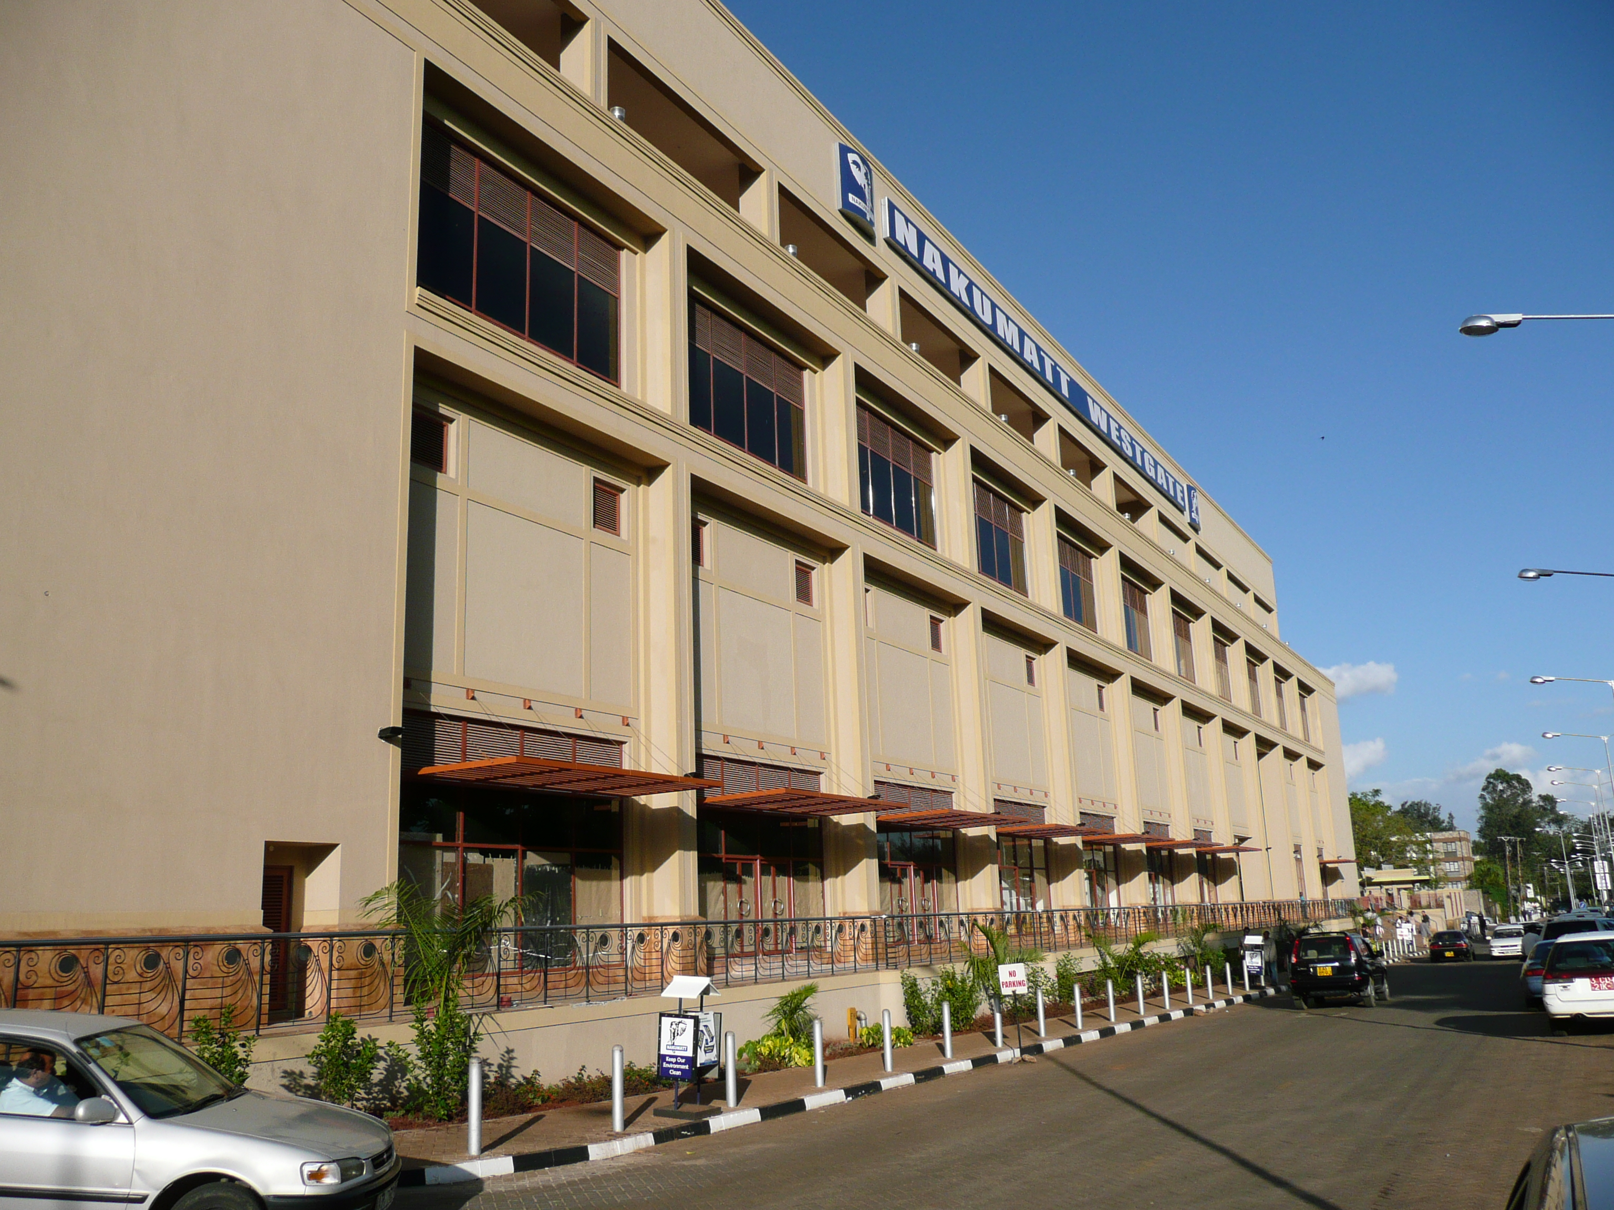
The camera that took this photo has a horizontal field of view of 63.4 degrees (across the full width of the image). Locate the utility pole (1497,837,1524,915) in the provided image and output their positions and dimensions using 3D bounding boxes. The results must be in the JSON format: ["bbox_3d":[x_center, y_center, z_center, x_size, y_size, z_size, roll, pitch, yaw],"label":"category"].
[{"bbox_3d":[81.056,31.075,150.000,2.400,9.200,0.600,-10,-16,29],"label":"utility pole"}]

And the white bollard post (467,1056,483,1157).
[{"bbox_3d":[-3.150,4.766,12.420,0.115,0.890,0.115,-10,-16,29],"label":"white bollard post"}]

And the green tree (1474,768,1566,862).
[{"bbox_3d":[106.596,35.501,195.000,11.000,19.500,11.500,-10,-16,29],"label":"green tree"}]

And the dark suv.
[{"bbox_3d":[13.358,9.072,32.636,1.770,1.730,4.500,-10,-16,29],"label":"dark suv"}]

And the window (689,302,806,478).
[{"bbox_3d":[-1.481,-5.181,31.648,0.200,3.140,5.550,-10,-16,29],"label":"window"}]

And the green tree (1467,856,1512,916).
[{"bbox_3d":[74.264,30.652,142.000,4.400,6.600,4.400,-10,-16,29],"label":"green tree"}]

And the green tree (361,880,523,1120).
[{"bbox_3d":[-4.378,4.728,15.799,1.650,2.650,1.700,-2,-14,0],"label":"green tree"}]

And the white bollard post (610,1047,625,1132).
[{"bbox_3d":[-2.046,5.248,14.209,0.115,0.890,0.115,-10,-16,29],"label":"white bollard post"}]

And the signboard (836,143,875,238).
[{"bbox_3d":[1.586,-13.220,41.898,0.400,2.350,2.220,-10,-16,29],"label":"signboard"}]

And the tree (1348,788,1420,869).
[{"bbox_3d":[53.553,22.211,122.000,6.500,10.500,6.500,-10,-16,29],"label":"tree"}]

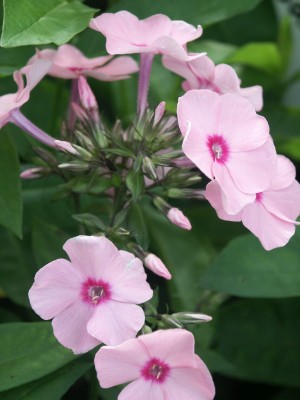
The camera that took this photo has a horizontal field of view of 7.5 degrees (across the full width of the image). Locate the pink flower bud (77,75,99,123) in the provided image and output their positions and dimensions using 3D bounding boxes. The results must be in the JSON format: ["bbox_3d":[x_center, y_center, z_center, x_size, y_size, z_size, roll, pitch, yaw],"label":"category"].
[{"bbox_3d":[-0.015,-0.024,0.550,0.003,0.012,0.003,-21,6,0],"label":"pink flower bud"}]

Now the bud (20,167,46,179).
[{"bbox_3d":[-0.030,-0.007,0.585,0.007,0.003,0.003,-12,0,-6],"label":"bud"}]

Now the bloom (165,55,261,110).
[{"bbox_3d":[0.015,-0.029,0.568,0.025,0.009,0.024,24,23,-7],"label":"bloom"}]

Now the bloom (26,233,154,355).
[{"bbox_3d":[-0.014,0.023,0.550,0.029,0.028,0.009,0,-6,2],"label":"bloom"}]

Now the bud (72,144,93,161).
[{"bbox_3d":[-0.016,-0.011,0.546,0.006,0.002,0.002,38,0,-9],"label":"bud"}]

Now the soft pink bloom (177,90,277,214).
[{"bbox_3d":[0.018,-0.011,0.543,0.027,0.029,0.010,-12,-6,-33],"label":"soft pink bloom"}]

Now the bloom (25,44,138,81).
[{"bbox_3d":[-0.017,-0.035,0.587,0.028,0.007,0.026,3,9,0],"label":"bloom"}]

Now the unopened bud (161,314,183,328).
[{"bbox_3d":[0.005,0.030,0.568,0.006,0.002,0.002,29,0,12],"label":"unopened bud"}]

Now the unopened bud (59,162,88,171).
[{"bbox_3d":[-0.018,-0.008,0.548,0.007,0.002,0.002,-1,0,-9],"label":"unopened bud"}]

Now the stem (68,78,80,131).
[{"bbox_3d":[-0.019,-0.023,0.564,0.002,0.013,0.002,7,6,0],"label":"stem"}]

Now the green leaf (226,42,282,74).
[{"bbox_3d":[0.029,-0.039,0.640,0.016,0.007,0.012,-8,20,-23],"label":"green leaf"}]

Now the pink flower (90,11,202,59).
[{"bbox_3d":[-0.001,-0.040,0.565,0.028,0.009,0.026,2,14,0],"label":"pink flower"}]

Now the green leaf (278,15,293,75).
[{"bbox_3d":[0.039,-0.045,0.670,0.004,0.017,0.004,2,6,0],"label":"green leaf"}]

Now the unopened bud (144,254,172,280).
[{"bbox_3d":[0.002,0.017,0.565,0.008,0.004,0.004,41,0,16],"label":"unopened bud"}]

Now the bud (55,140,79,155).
[{"bbox_3d":[-0.021,-0.013,0.575,0.007,0.002,0.002,27,0,-9],"label":"bud"}]

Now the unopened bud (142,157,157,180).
[{"bbox_3d":[0.000,-0.007,0.545,0.002,0.006,0.002,-28,24,0],"label":"unopened bud"}]

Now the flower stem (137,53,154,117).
[{"bbox_3d":[-0.001,-0.028,0.550,0.003,0.015,0.003,9,6,0],"label":"flower stem"}]

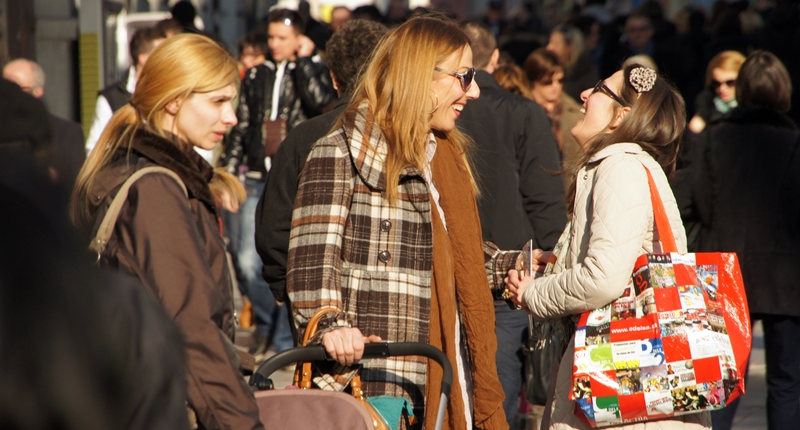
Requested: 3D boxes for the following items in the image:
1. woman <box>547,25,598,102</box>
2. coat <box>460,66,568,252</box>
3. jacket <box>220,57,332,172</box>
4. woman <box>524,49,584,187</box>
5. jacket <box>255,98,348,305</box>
[{"bbox_3d":[1.003,-0.246,38.500,0.360,1.680,0.480,-2,2,-44],"label":"woman"},{"bbox_3d":[0.301,-0.104,24.300,0.600,0.820,0.340,0,2,12],"label":"coat"},{"bbox_3d":[-0.593,-0.470,32.800,0.540,0.630,0.360,0,2,14],"label":"jacket"},{"bbox_3d":[0.661,0.075,28.700,0.500,1.610,0.340,0,2,-14],"label":"woman"},{"bbox_3d":[-0.144,-0.004,19.400,0.580,0.720,0.340,0,2,-9],"label":"jacket"}]

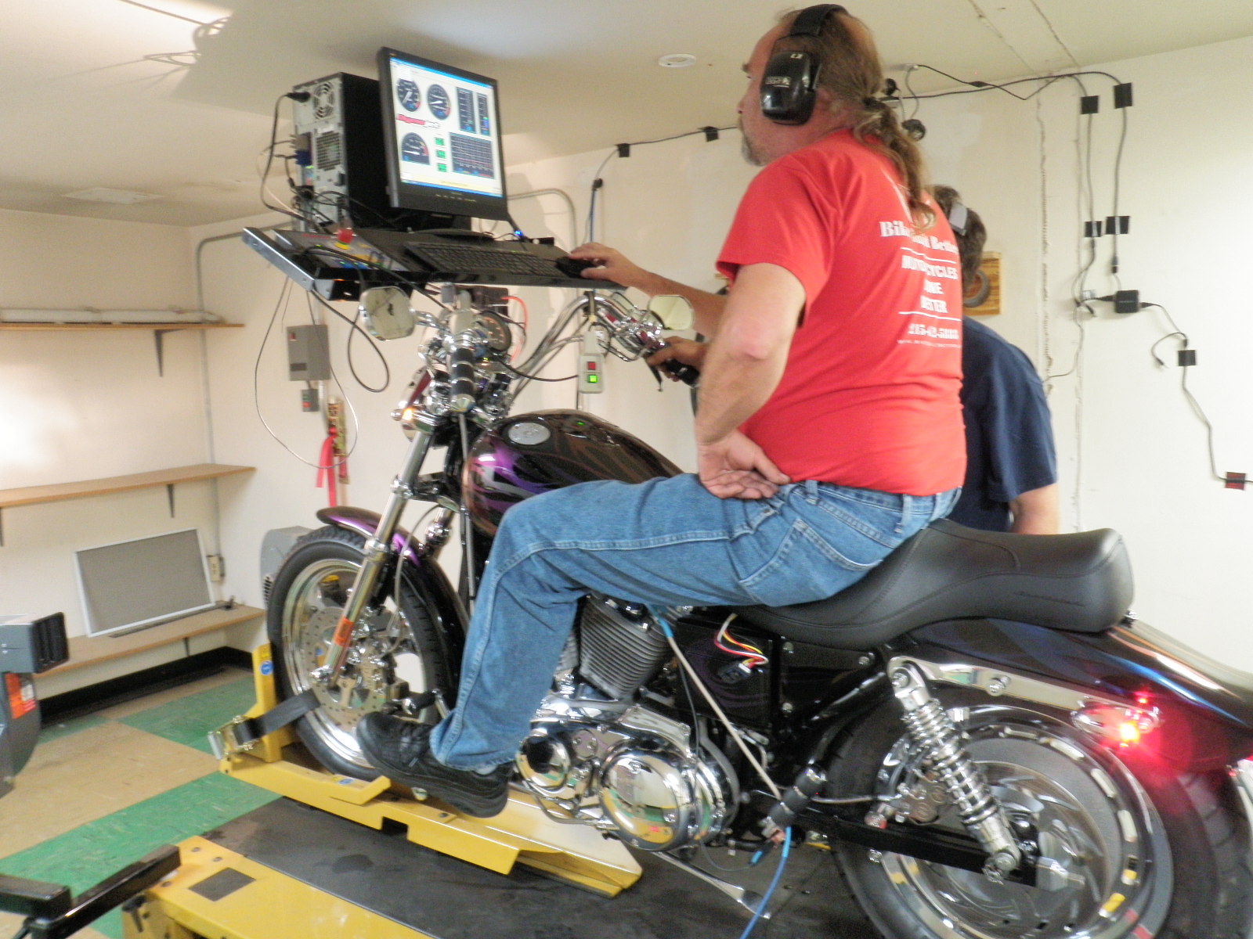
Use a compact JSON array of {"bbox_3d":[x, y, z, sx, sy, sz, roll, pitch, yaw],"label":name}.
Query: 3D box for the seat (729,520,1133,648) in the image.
[{"bbox_3d":[0.455,0.171,1.650,0.670,0.200,0.300,3,8,35],"label":"seat"}]

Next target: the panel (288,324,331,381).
[{"bbox_3d":[-1.426,-0.520,4.559,0.137,0.236,0.112,3,8,35],"label":"panel"}]

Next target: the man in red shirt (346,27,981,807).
[{"bbox_3d":[0.091,-0.076,1.873,1.050,1.340,0.780,3,8,35],"label":"man in red shirt"}]

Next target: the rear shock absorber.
[{"bbox_3d":[0.483,0.441,1.489,0.066,0.331,0.066,-35,-14,33],"label":"rear shock absorber"}]

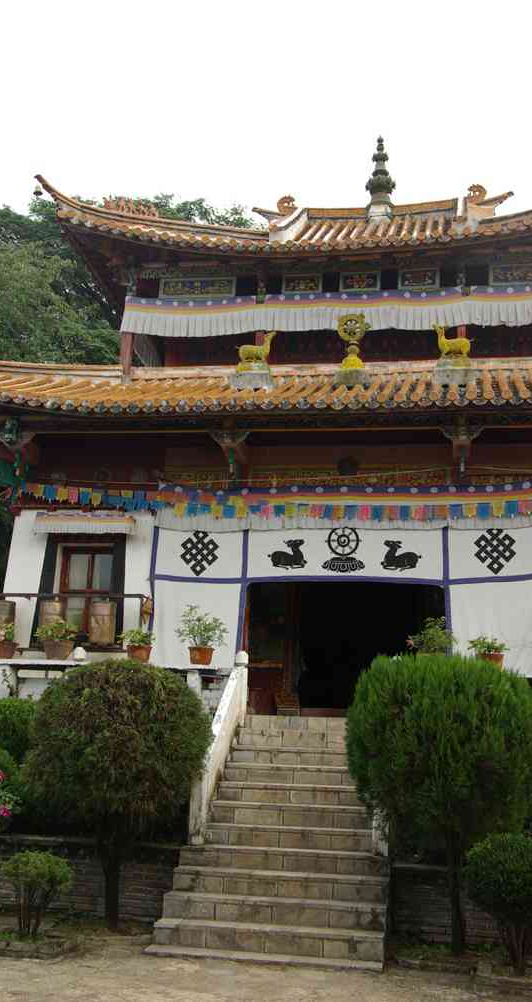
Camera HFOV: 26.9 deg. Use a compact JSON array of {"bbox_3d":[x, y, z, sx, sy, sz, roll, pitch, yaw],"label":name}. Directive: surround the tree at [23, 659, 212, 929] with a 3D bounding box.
[{"bbox_3d":[-1.281,2.480,9.507,1.583,2.250,1.535,0,-13,11],"label":"tree"}]

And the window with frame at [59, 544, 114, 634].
[{"bbox_3d":[-2.664,1.321,16.502,0.834,1.374,0.140,0,-13,9],"label":"window with frame"}]

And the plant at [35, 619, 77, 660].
[{"bbox_3d":[-2.454,1.620,13.021,0.513,0.490,0.470,0,-13,9],"label":"plant"}]

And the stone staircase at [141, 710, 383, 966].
[{"bbox_3d":[0.263,3.058,10.692,1.916,2.035,3.449,0,-13,9],"label":"stone staircase"}]

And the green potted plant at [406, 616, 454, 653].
[{"bbox_3d":[1.825,1.487,12.347,0.549,0.410,0.500,0,-13,9],"label":"green potted plant"}]

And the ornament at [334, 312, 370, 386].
[{"bbox_3d":[1.166,-2.033,14.995,0.460,1.026,0.380,0,-13,11],"label":"ornament"}]

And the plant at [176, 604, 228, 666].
[{"bbox_3d":[-0.691,1.437,11.901,0.548,0.662,0.510,0,-13,11],"label":"plant"}]

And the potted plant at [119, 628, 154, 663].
[{"bbox_3d":[-1.399,1.559,12.007,0.362,0.365,0.336,0,-13,11],"label":"potted plant"}]

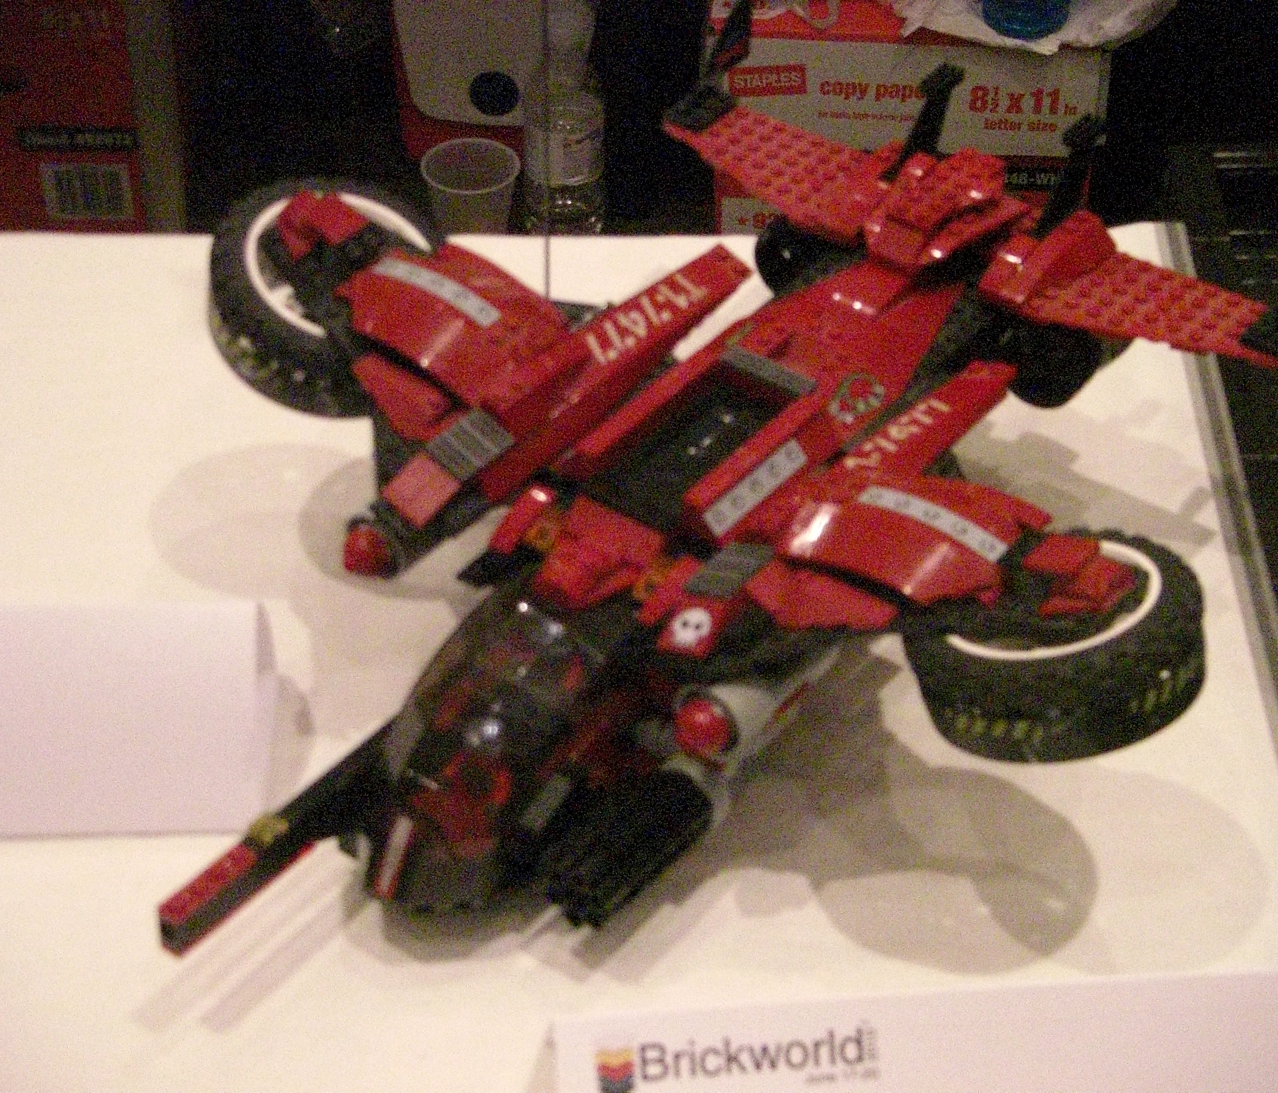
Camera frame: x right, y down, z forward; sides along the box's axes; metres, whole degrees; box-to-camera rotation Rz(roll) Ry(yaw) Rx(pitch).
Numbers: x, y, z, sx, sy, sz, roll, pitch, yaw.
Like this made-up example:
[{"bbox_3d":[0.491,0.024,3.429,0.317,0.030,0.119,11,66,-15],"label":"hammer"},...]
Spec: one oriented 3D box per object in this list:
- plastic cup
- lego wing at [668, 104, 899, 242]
[{"bbox_3d":[-0.133,-0.264,2.401,0.079,0.098,0.079,0,39,0],"label":"plastic cup"},{"bbox_3d":[0.048,-0.132,1.013,0.096,0.016,0.050,26,45,28],"label":"lego wing"}]

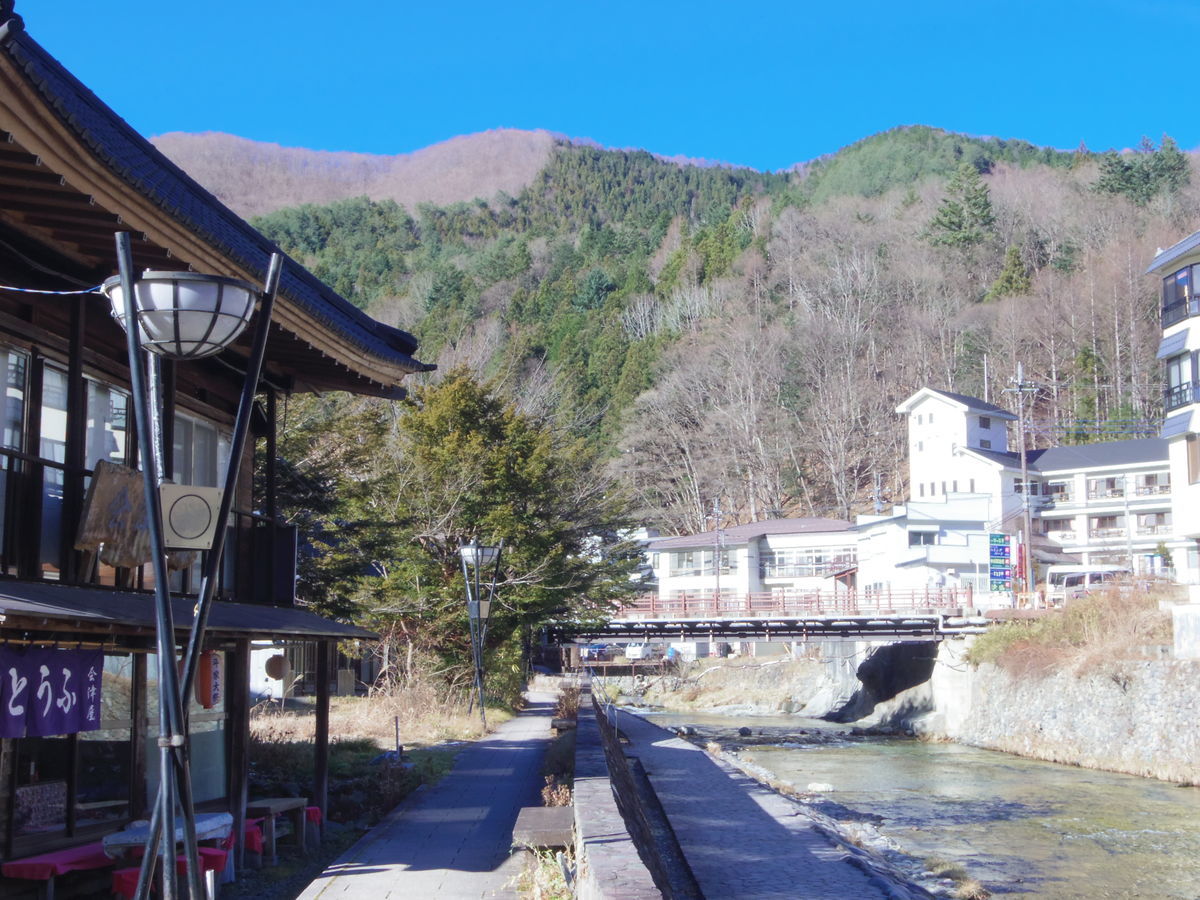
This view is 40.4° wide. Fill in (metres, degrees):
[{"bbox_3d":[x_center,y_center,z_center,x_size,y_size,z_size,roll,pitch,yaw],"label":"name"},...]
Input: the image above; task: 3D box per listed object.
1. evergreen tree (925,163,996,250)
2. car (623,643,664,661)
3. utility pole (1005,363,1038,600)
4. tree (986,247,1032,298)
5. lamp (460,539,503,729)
[{"bbox_3d":[58.634,-38.791,265.000,11.000,16.500,11.000,0,-7,0],"label":"evergreen tree"},{"bbox_3d":[3.618,16.000,131.000,1.500,1.800,3.500,-4,-8,30],"label":"car"},{"bbox_3d":[22.356,1.909,85.764,1.750,12.400,0.900,-1,-7,0],"label":"utility pole"},{"bbox_3d":[59.064,-25.169,235.000,6.400,9.000,6.400,0,-7,0],"label":"tree"},{"bbox_3d":[-2.691,4.156,37.000,0.950,4.300,0.950,0,-7,0],"label":"lamp"}]

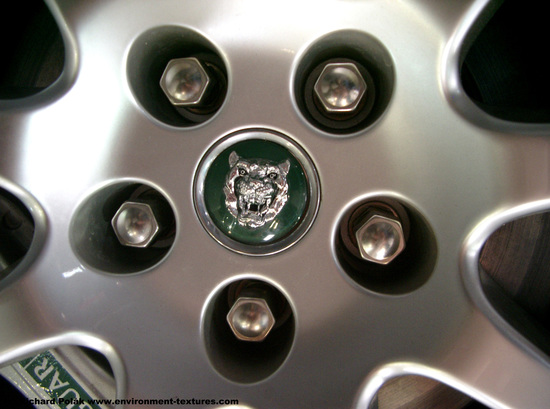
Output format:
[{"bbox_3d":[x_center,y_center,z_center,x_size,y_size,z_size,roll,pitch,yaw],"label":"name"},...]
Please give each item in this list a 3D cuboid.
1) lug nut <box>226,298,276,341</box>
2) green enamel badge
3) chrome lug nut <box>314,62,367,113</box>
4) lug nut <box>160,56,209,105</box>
[{"bbox_3d":[-0.009,0.050,0.272,0.021,0.020,0.026,0,6,6],"label":"lug nut"},{"bbox_3d":[-0.007,-0.006,0.257,0.055,0.055,0.015,6,7,6],"label":"green enamel badge"},{"bbox_3d":[0.029,-0.050,0.257,0.021,0.020,0.026,0,6,6],"label":"chrome lug nut"},{"bbox_3d":[-0.037,-0.054,0.263,0.021,0.020,0.026,0,6,6],"label":"lug nut"}]

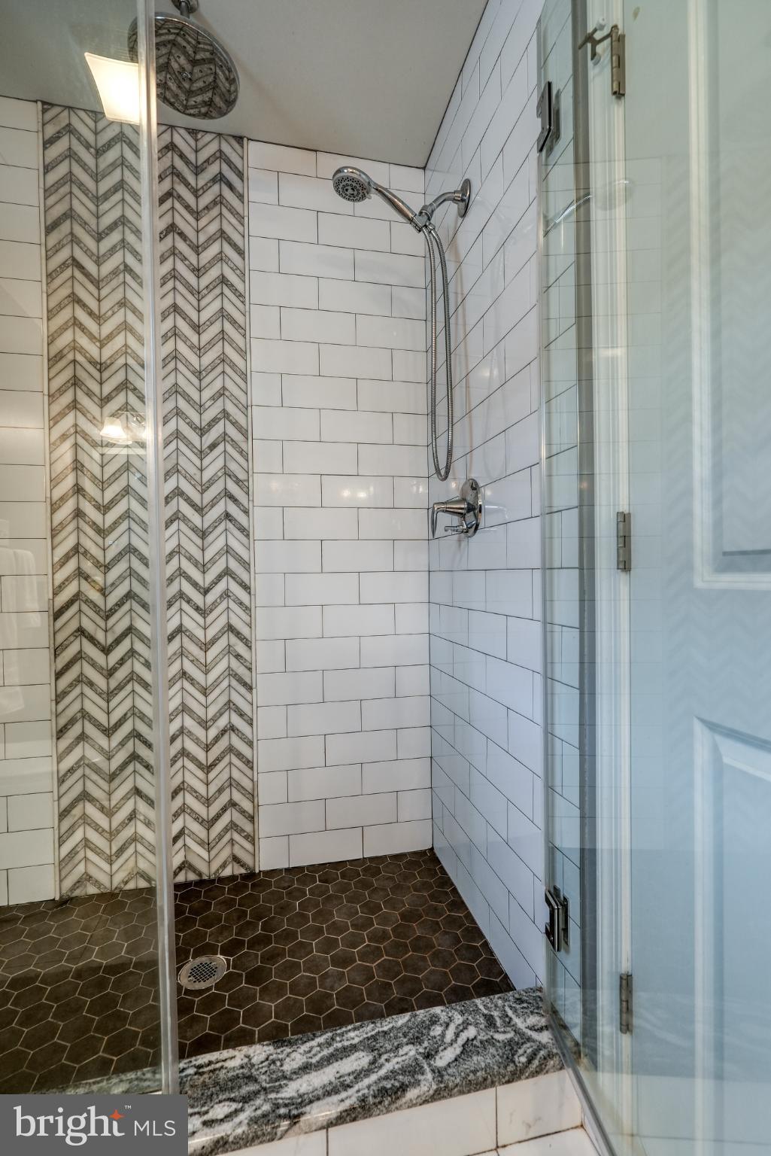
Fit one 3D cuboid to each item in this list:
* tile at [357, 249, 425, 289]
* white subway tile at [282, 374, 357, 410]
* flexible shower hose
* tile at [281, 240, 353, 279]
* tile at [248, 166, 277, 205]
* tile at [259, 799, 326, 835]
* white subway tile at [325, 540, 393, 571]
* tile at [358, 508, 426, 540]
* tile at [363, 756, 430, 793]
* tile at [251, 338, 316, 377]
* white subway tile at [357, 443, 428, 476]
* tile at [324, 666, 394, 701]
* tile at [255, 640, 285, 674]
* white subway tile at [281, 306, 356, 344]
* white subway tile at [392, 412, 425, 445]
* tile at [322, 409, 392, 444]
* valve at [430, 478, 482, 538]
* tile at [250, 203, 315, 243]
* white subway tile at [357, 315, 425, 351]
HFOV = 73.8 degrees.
[{"bbox_3d":[0.018,-1.038,1.735,0.243,0.105,0.010,-1,1,-13],"label":"tile"},{"bbox_3d":[-0.212,-0.595,1.654,0.238,0.103,0.009,-1,1,-12],"label":"white subway tile"},{"bbox_3d":[0.149,-0.631,1.446,0.078,0.705,0.045,-1,1,-13],"label":"flexible shower hose"},{"bbox_3d":[-0.218,-1.015,1.647,0.238,0.103,0.009,-1,1,-12],"label":"tile"},{"bbox_3d":[-0.391,-1.258,1.659,0.092,0.106,0.009,-1,1,-12],"label":"tile"},{"bbox_3d":[-0.305,0.793,1.694,0.213,0.106,0.009,-1,1,-12],"label":"tile"},{"bbox_3d":[-0.092,-0.075,1.783,0.252,0.109,0.010,-1,1,-12],"label":"white subway tile"},{"bbox_3d":[0.028,-0.184,1.767,0.243,0.106,0.010,-1,1,-12],"label":"tile"},{"bbox_3d":[0.040,0.680,1.767,0.245,0.106,0.009,-1,1,-12],"label":"tile"},{"bbox_3d":[-0.333,-0.738,1.724,0.221,0.109,0.010,-1,1,-12],"label":"tile"},{"bbox_3d":[0.027,-0.410,1.805,0.250,0.109,0.010,-1,1,-12],"label":"white subway tile"},{"bbox_3d":[-0.083,0.348,1.692,0.238,0.103,0.009,-1,1,-12],"label":"tile"},{"bbox_3d":[-0.374,0.256,1.684,0.089,0.106,0.010,-1,1,-12],"label":"tile"},{"bbox_3d":[-0.218,-0.820,1.684,0.242,0.105,0.010,-1,1,-13],"label":"white subway tile"},{"bbox_3d":[0.085,-0.511,1.776,0.119,0.106,0.010,-1,1,-12],"label":"white subway tile"},{"bbox_3d":[-0.096,-0.508,1.737,0.245,0.106,0.010,-1,1,-12],"label":"tile"},{"bbox_3d":[0.179,-0.189,1.398,0.112,0.159,0.162,-1,1,-13],"label":"valve"},{"bbox_3d":[-0.330,-1.156,1.681,0.213,0.106,0.010,-1,1,-12],"label":"tile"},{"bbox_3d":[0.021,-0.824,1.737,0.243,0.105,0.010,-1,1,-13],"label":"white subway tile"}]

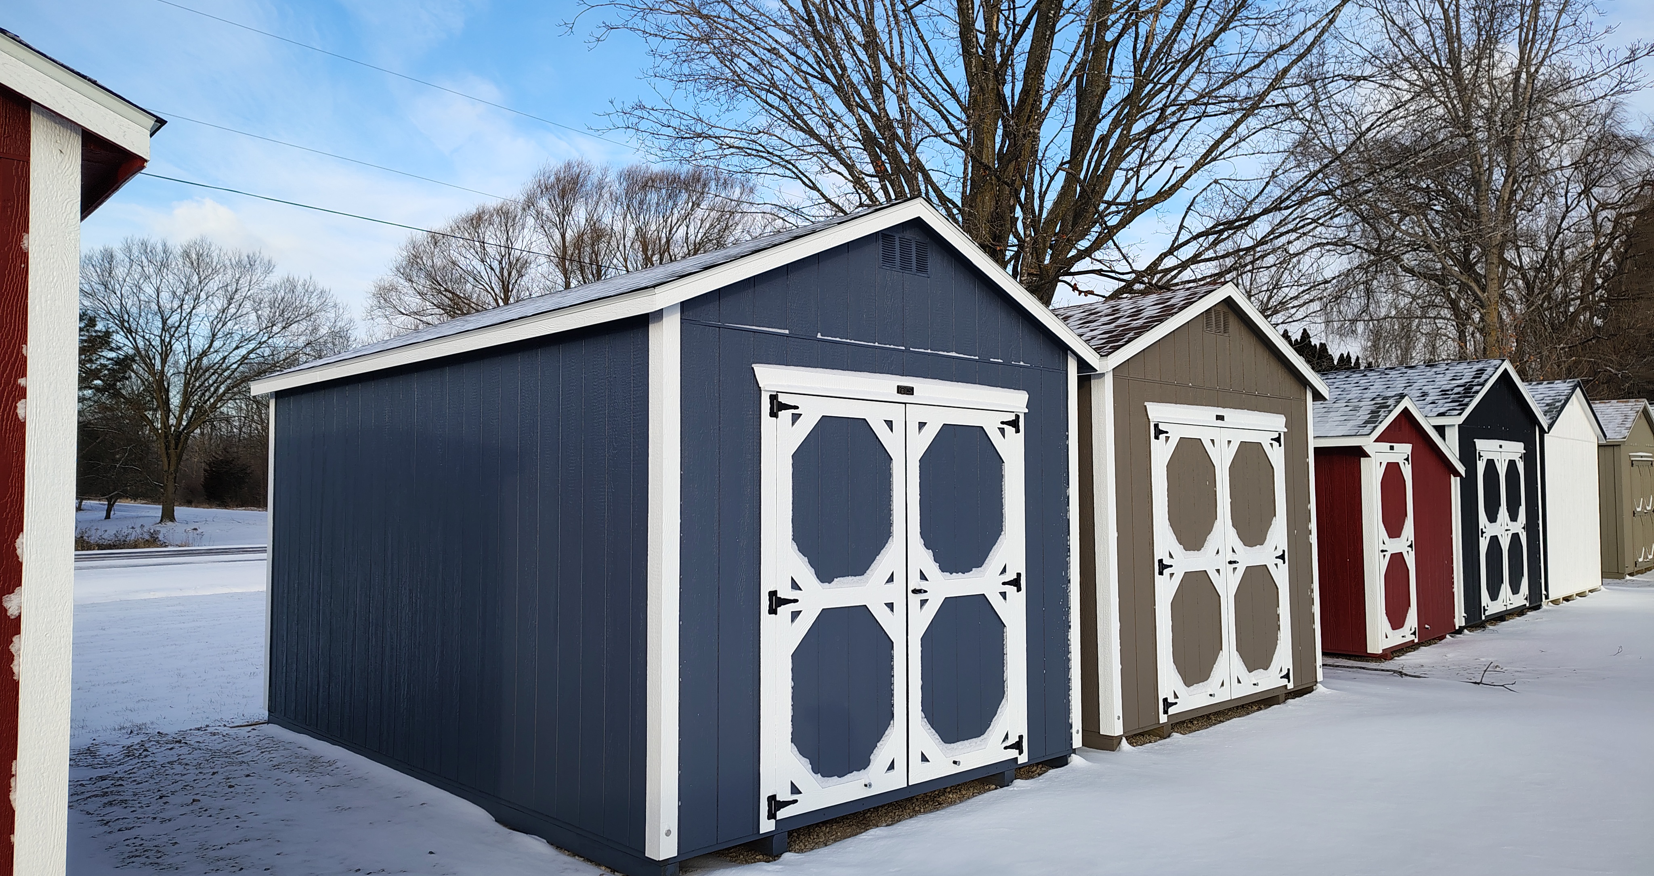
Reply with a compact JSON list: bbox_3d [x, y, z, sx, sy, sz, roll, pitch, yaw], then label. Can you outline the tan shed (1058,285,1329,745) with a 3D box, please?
[{"bbox_3d":[1.415,0.560,10.016,3.260,3.190,4.600,2,-4,-43],"label":"tan shed"}]

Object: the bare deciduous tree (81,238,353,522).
[{"bbox_3d":[-33.990,-3.140,62.000,15.800,15.400,15.500,0,-3,0],"label":"bare deciduous tree"}]

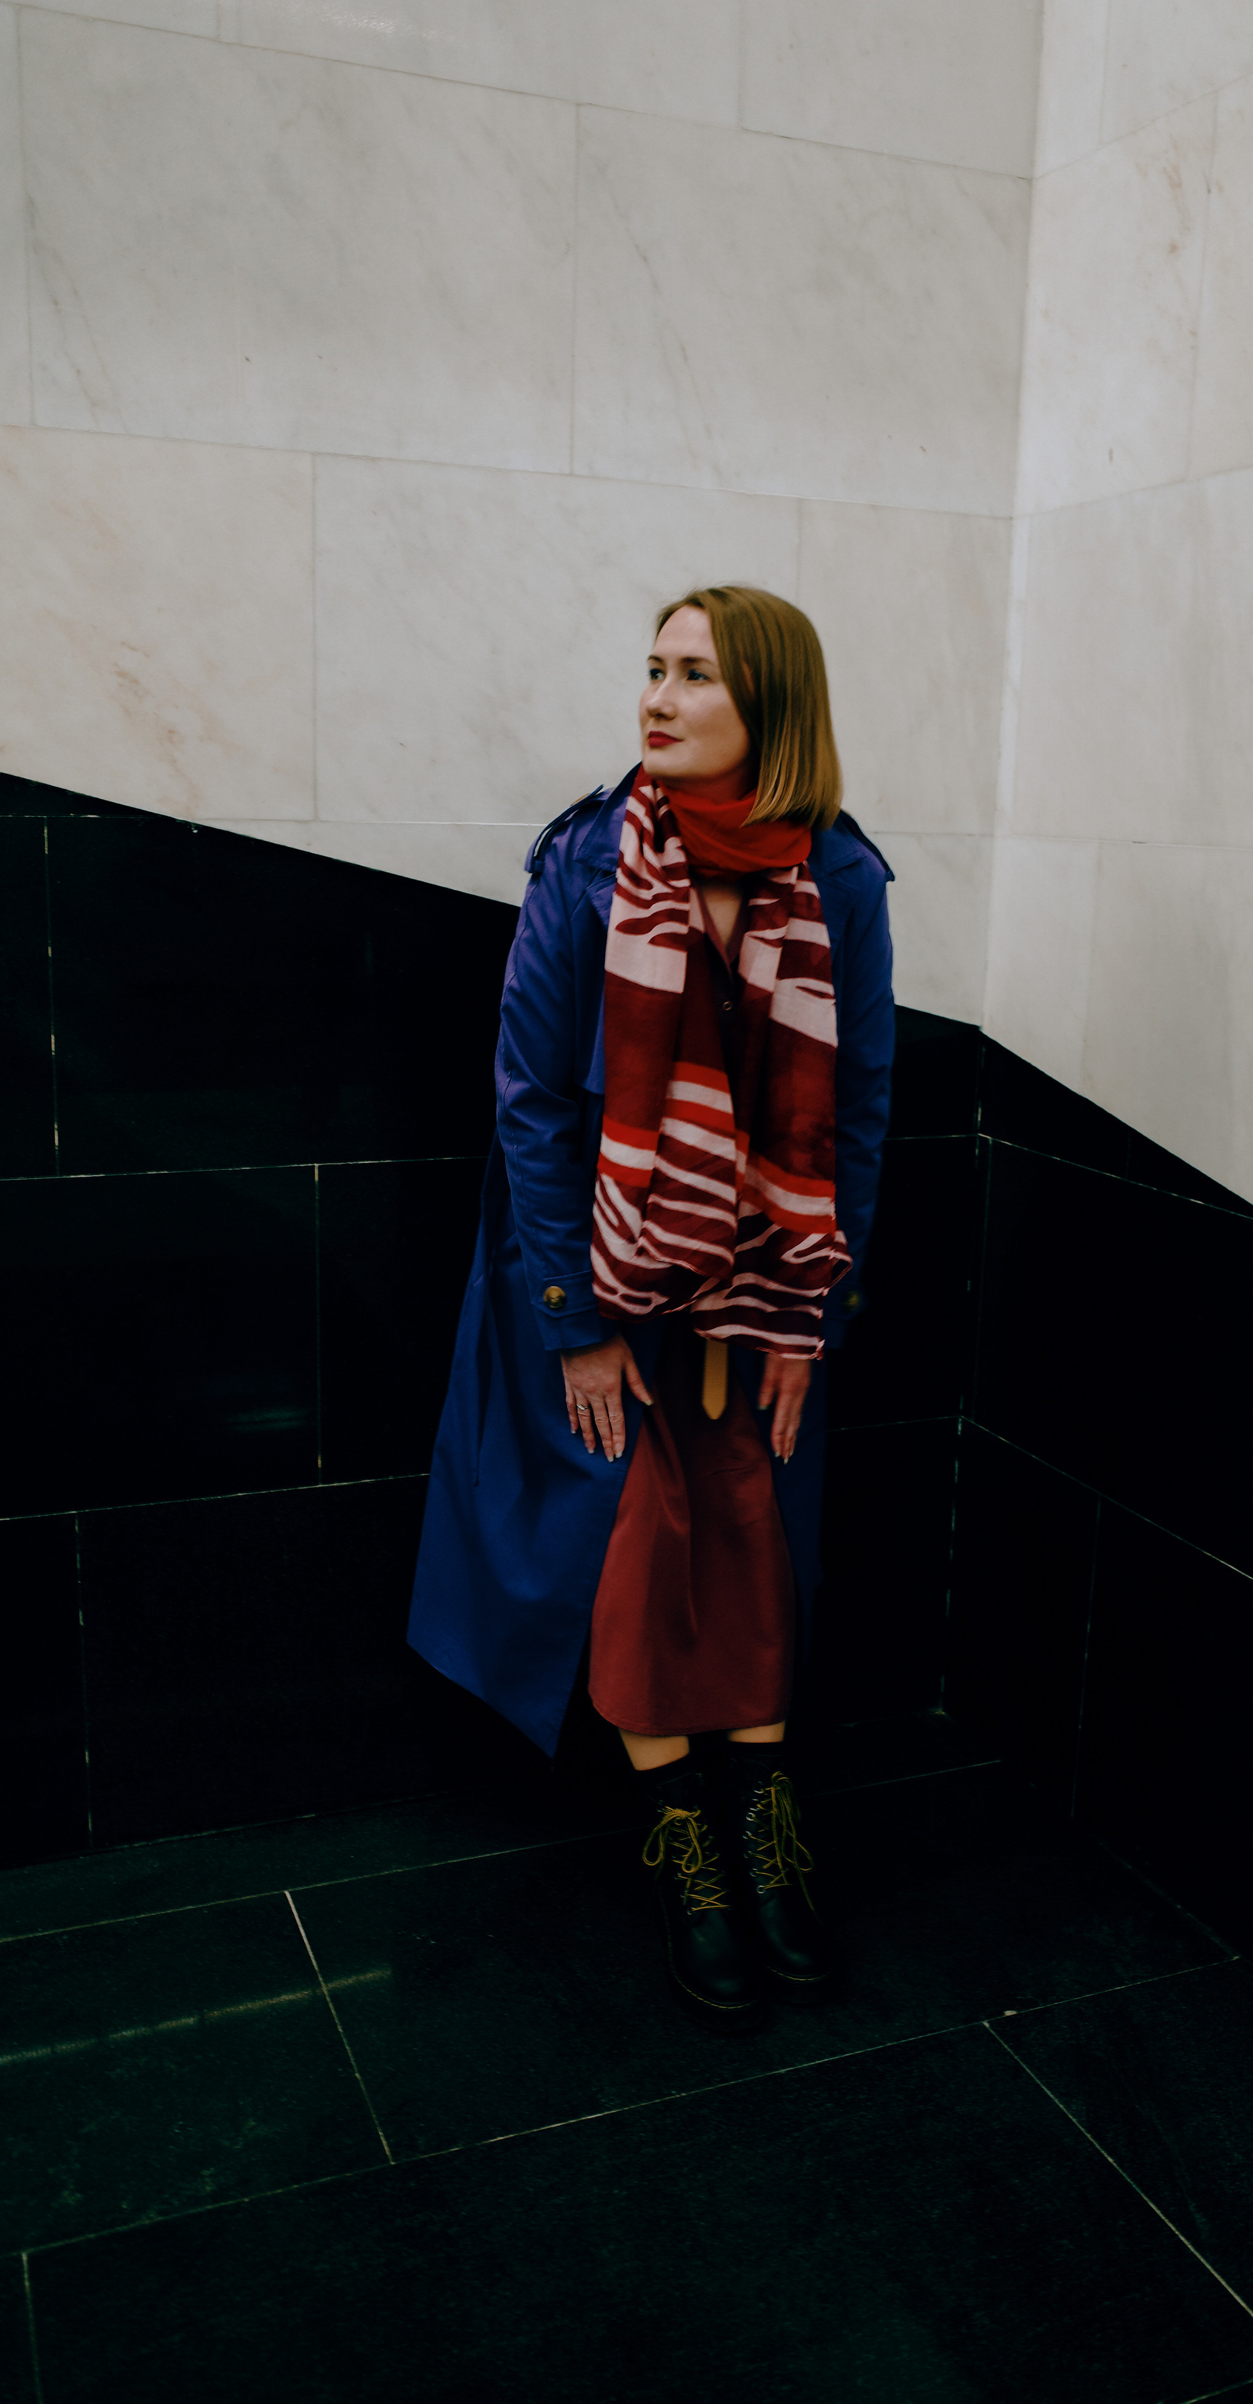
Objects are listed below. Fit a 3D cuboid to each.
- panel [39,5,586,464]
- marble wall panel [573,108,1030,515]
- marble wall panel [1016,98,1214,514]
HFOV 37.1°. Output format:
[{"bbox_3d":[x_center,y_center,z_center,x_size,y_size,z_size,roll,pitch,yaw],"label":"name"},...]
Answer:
[{"bbox_3d":[-0.392,-1.173,2.339,0.684,0.454,0.030,-3,13,-21],"label":"panel"},{"bbox_3d":[0.250,-1.193,2.545,0.682,0.449,0.025,-3,13,-21],"label":"marble wall panel"},{"bbox_3d":[0.663,-1.186,2.524,0.030,0.454,0.381,-4,13,-22],"label":"marble wall panel"}]

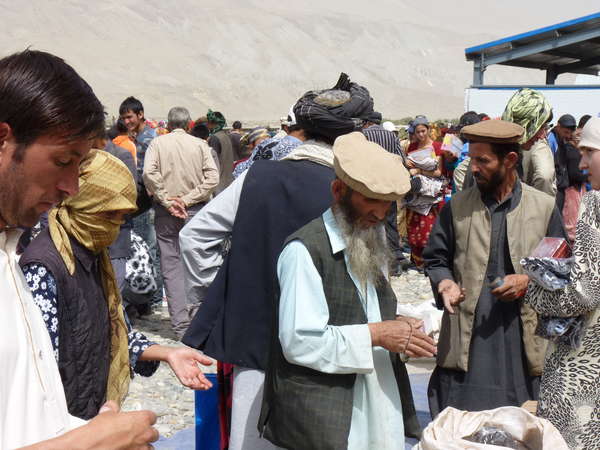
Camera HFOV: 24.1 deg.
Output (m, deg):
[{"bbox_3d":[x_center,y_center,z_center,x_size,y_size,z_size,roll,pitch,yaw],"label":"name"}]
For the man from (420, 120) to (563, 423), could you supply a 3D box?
[{"bbox_3d":[0.773,0.410,5.613,0.580,1.650,0.420,1,5,19],"label":"man"}]

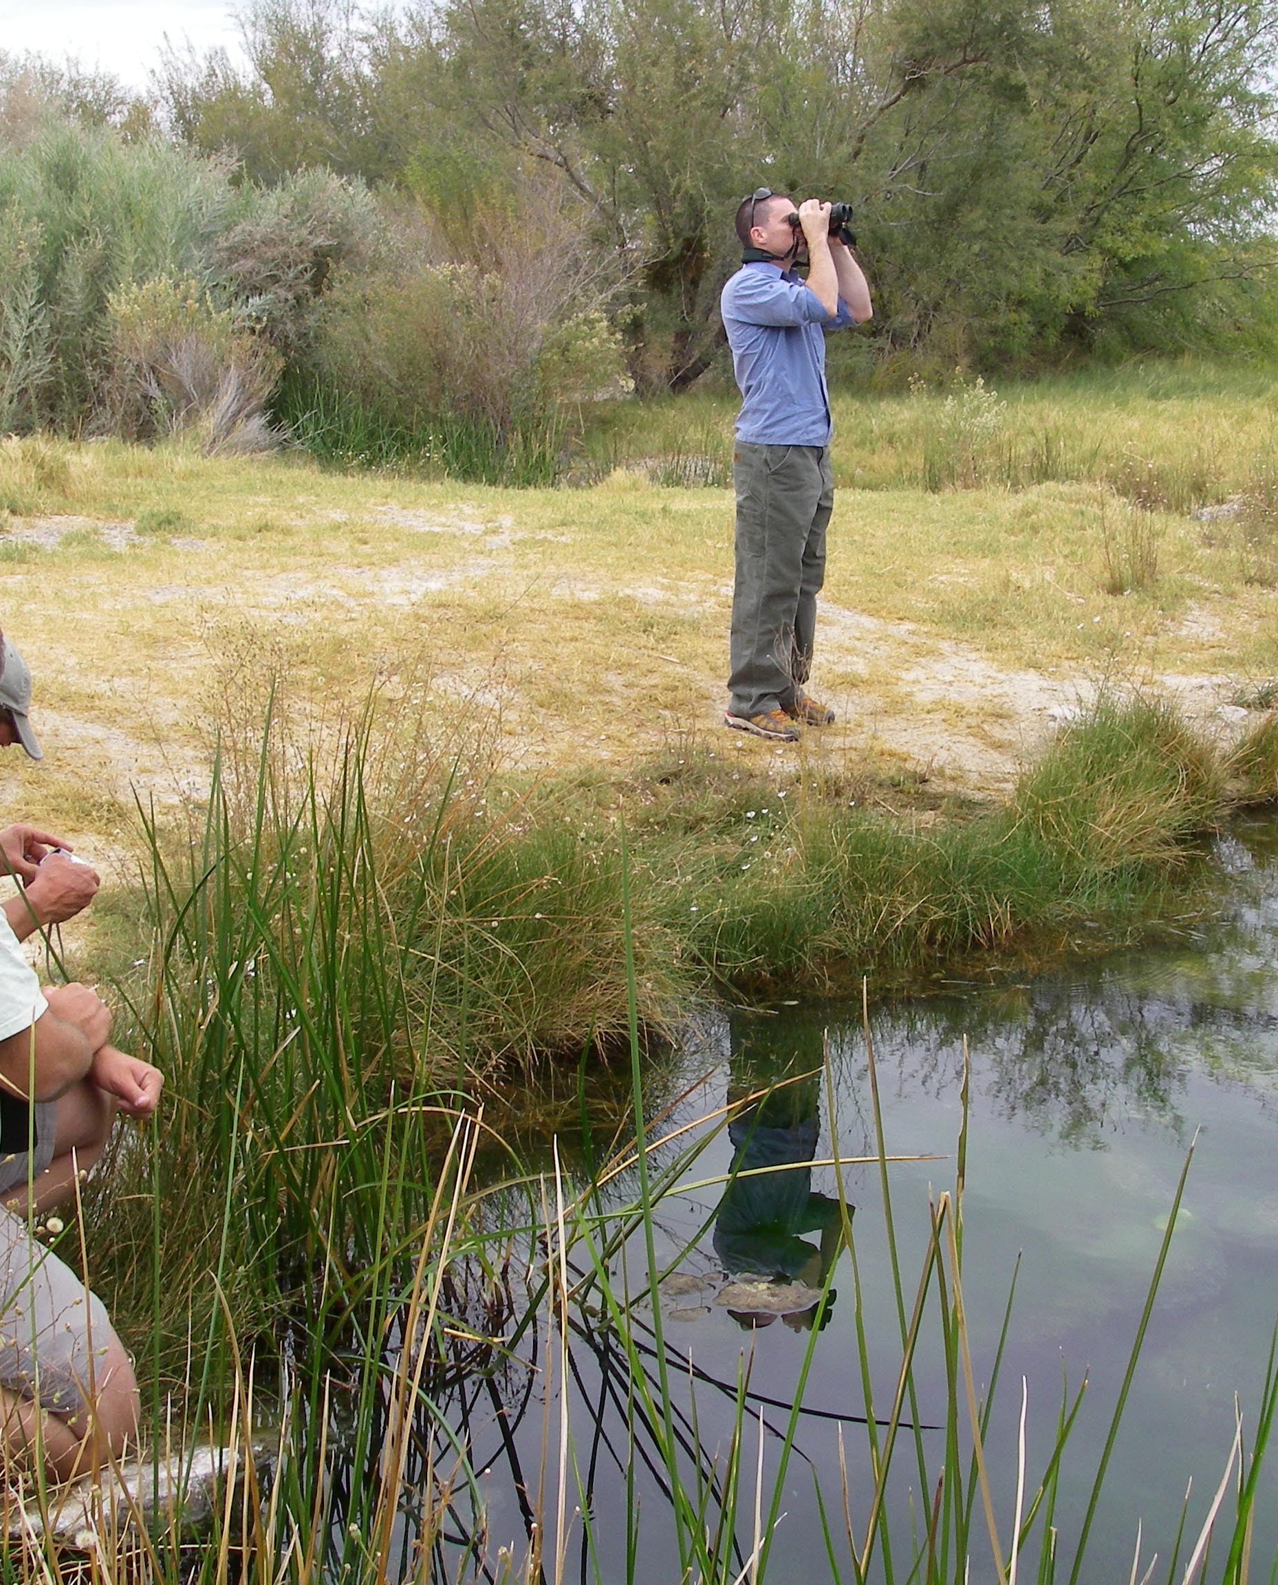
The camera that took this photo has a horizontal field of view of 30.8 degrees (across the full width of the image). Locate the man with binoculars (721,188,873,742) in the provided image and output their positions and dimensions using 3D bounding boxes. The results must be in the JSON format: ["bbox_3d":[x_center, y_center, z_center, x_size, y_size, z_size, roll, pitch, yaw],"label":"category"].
[{"bbox_3d":[0.508,-1.052,7.558,0.490,1.760,0.520,5,14,19],"label":"man with binoculars"}]

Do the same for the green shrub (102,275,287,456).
[{"bbox_3d":[-3.537,-3.382,18.310,1.355,1.373,1.350,-2,13,-10],"label":"green shrub"}]

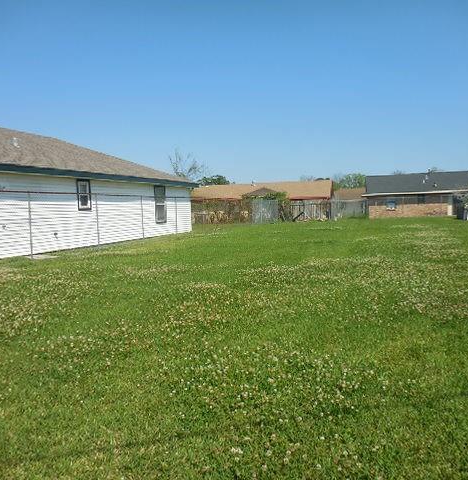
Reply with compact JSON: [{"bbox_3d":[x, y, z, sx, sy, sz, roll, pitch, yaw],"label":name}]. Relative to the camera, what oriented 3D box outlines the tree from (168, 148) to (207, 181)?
[{"bbox_3d":[-4.510,-5.319,45.248,4.000,7.200,4.000,-2,4,0],"label":"tree"}]

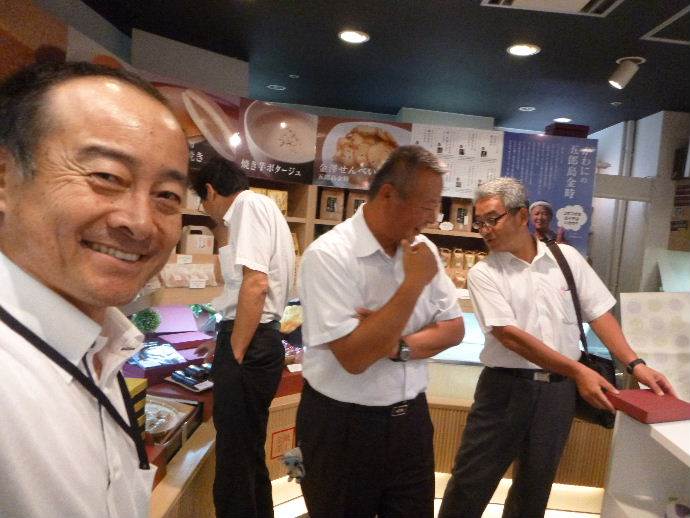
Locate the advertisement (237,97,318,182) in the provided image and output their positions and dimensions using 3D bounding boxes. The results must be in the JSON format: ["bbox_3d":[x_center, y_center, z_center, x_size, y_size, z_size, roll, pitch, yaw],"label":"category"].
[{"bbox_3d":[-0.452,-0.776,3.397,0.665,0.505,0.020,-1,8,-44],"label":"advertisement"}]

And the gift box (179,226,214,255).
[{"bbox_3d":[-0.891,-0.111,2.980,0.172,0.170,0.100,0,7,-35],"label":"gift box"}]

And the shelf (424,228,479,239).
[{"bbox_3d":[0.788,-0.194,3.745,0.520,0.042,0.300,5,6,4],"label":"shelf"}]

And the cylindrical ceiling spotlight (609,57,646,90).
[{"bbox_3d":[1.351,-0.895,2.393,0.150,0.130,0.130,5,6,8],"label":"cylindrical ceiling spotlight"}]

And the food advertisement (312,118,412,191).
[{"bbox_3d":[0.129,-0.752,3.600,0.685,0.505,0.020,5,6,4],"label":"food advertisement"}]

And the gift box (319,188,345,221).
[{"bbox_3d":[-0.096,-0.405,3.751,0.160,0.215,0.100,5,6,4],"label":"gift box"}]

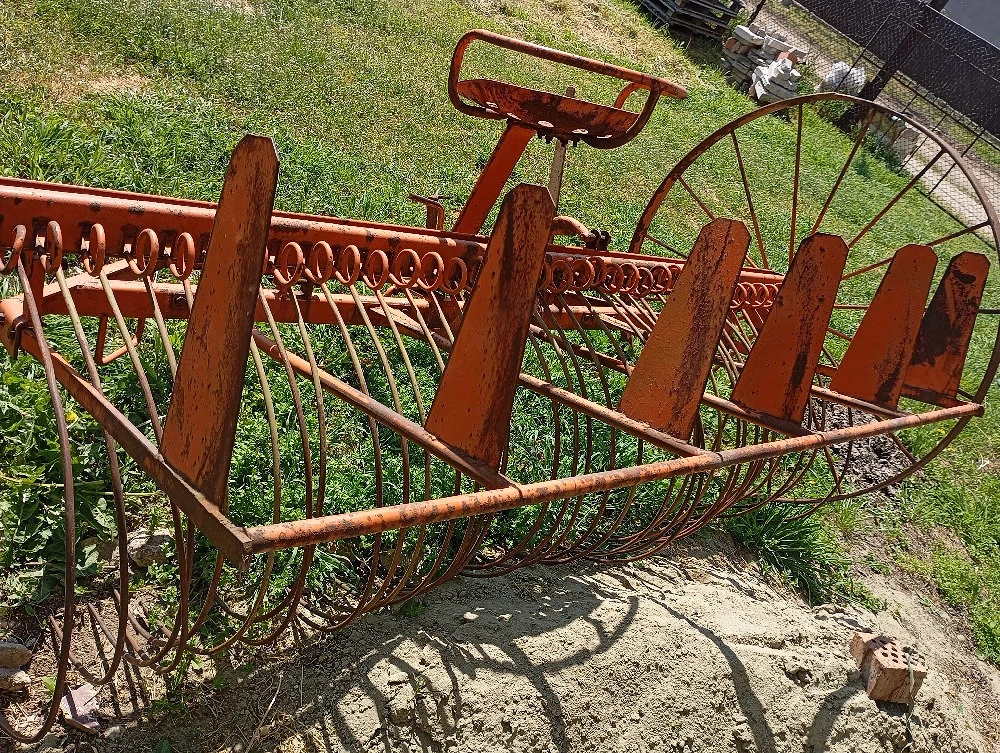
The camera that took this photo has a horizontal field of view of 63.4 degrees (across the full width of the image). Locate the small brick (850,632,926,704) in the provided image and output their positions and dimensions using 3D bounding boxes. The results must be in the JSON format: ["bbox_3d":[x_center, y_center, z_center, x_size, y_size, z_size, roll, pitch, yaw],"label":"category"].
[{"bbox_3d":[0.958,0.733,2.036,0.120,0.093,0.135,11,18,-15],"label":"small brick"}]

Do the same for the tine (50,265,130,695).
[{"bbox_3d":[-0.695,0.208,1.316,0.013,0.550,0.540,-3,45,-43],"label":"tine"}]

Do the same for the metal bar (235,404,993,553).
[{"bbox_3d":[0.561,0.133,1.570,2.220,0.028,0.028,-3,45,-43],"label":"metal bar"}]

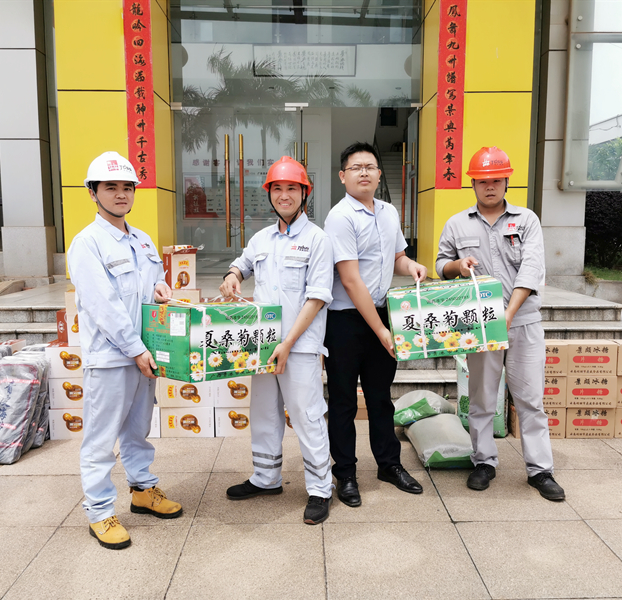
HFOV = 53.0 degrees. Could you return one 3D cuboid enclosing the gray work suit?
[{"bbox_3d":[0.914,0.214,3.120,0.580,1.410,0.380,1,7,8],"label":"gray work suit"}]

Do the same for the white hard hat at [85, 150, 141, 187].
[{"bbox_3d":[-0.840,-0.552,2.639,0.230,0.160,0.285,-6,5,-39],"label":"white hard hat"}]

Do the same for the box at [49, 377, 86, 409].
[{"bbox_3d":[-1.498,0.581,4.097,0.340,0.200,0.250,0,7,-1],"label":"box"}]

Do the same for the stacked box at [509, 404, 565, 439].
[{"bbox_3d":[1.467,0.776,4.083,0.310,0.205,0.195,0,7,-1],"label":"stacked box"}]

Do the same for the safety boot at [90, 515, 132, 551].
[{"bbox_3d":[-0.885,0.971,2.720,0.110,0.132,0.285,-6,9,-40],"label":"safety boot"}]

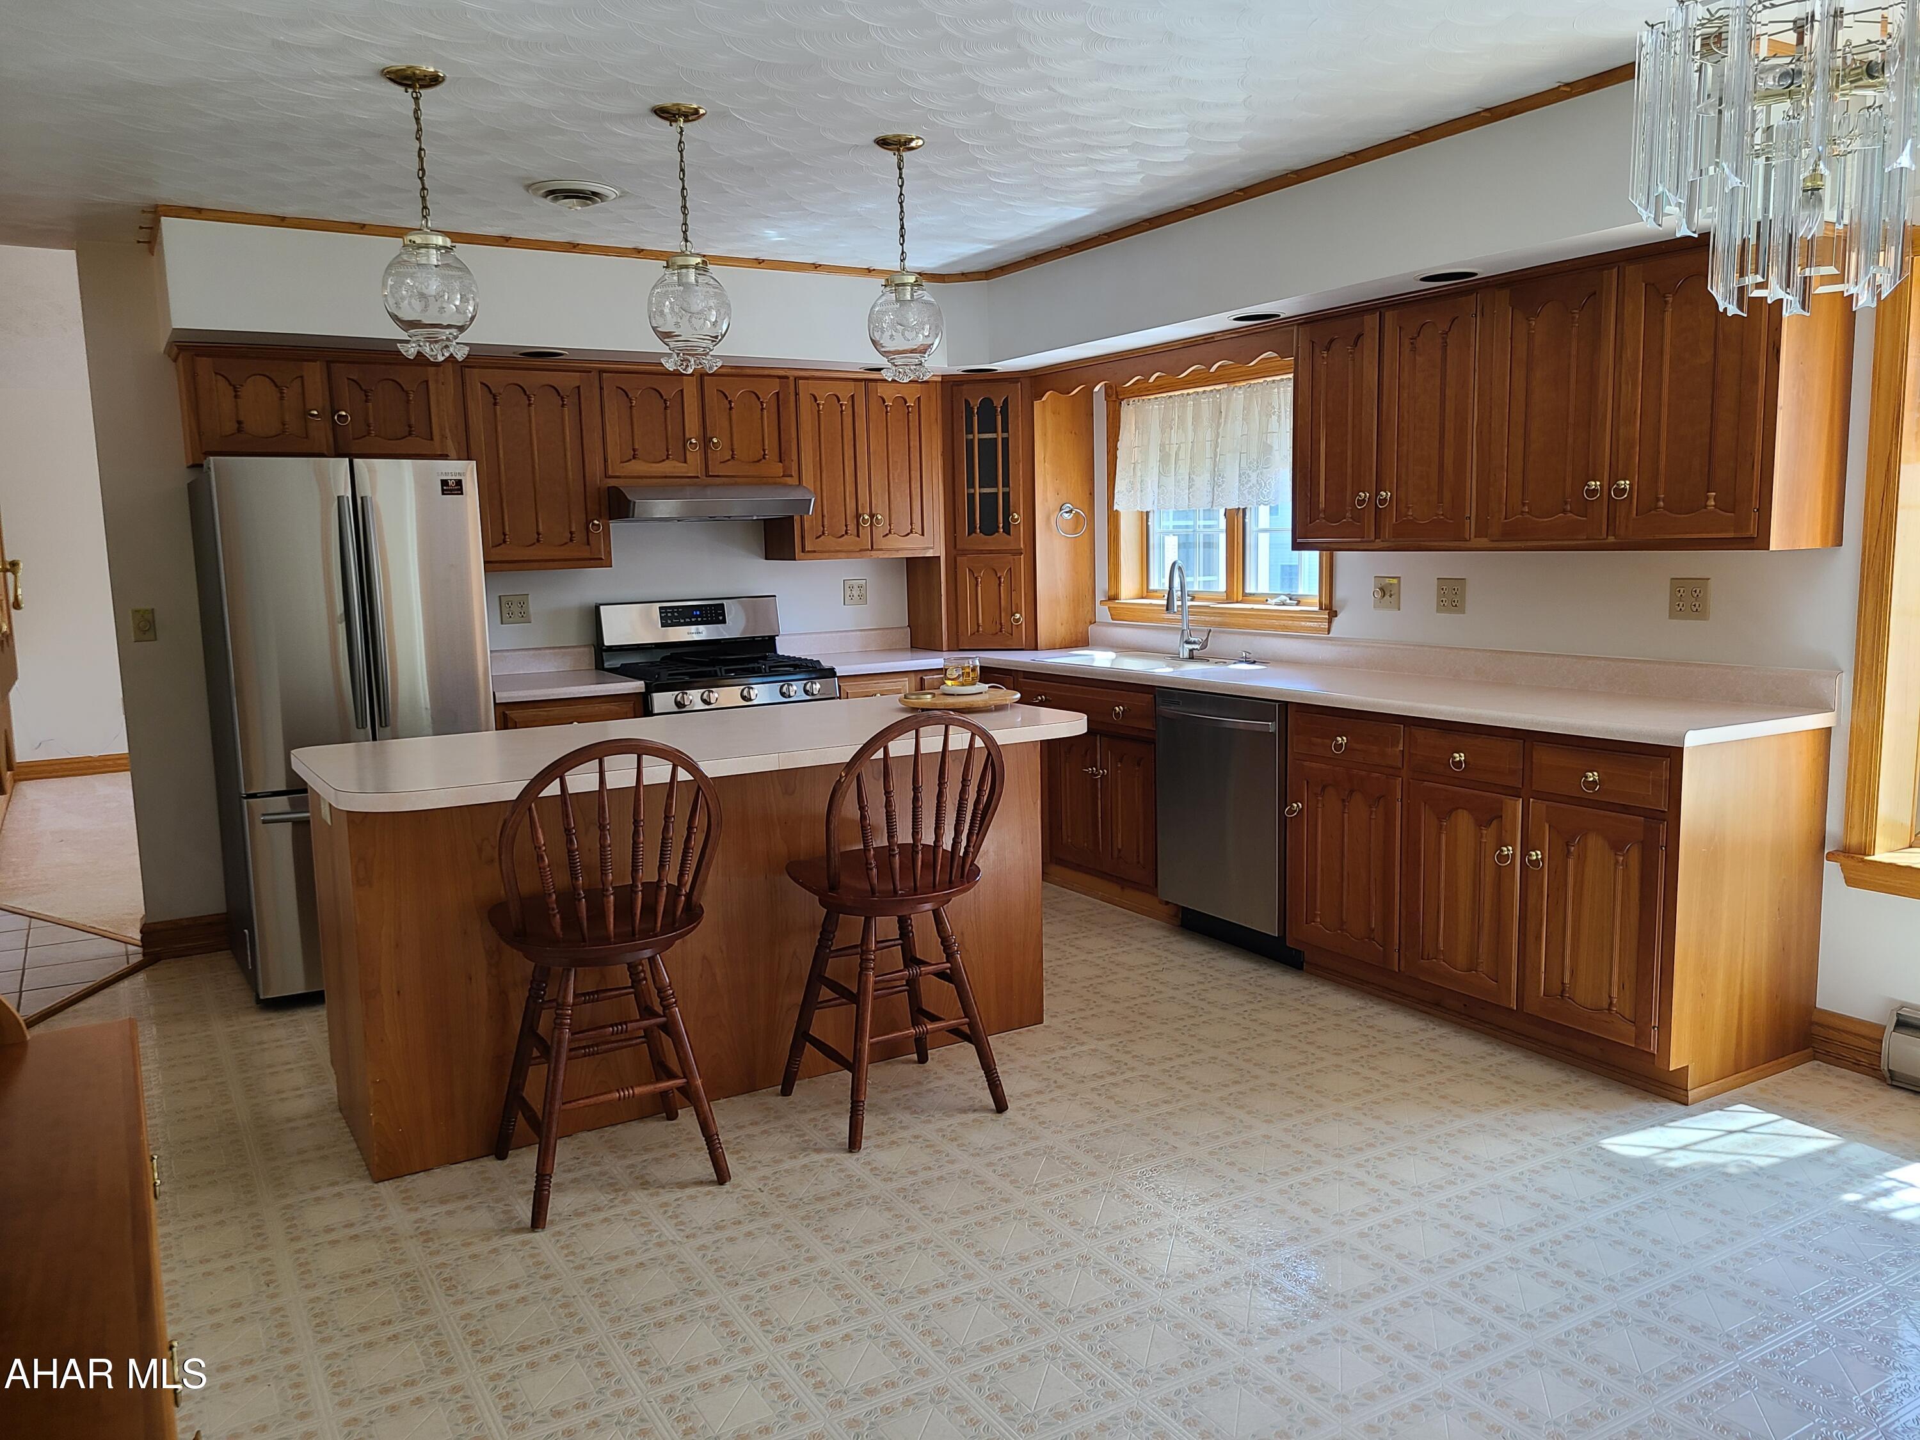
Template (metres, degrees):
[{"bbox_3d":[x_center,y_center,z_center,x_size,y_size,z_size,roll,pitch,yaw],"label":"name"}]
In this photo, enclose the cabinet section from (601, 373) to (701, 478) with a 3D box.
[{"bbox_3d":[-1.247,-1.123,5.578,0.366,0.384,0.344,-6,9,-30],"label":"cabinet section"}]

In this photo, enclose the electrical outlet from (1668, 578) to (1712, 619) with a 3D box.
[{"bbox_3d":[1.983,-0.329,3.920,0.012,0.116,0.118,-6,8,-30],"label":"electrical outlet"}]

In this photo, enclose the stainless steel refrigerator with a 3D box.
[{"bbox_3d":[-2.049,-0.007,4.863,0.775,1.692,0.820,-6,8,-33],"label":"stainless steel refrigerator"}]

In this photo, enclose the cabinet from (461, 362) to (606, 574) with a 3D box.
[{"bbox_3d":[-1.596,-0.928,5.338,0.485,0.737,0.335,-6,8,-30],"label":"cabinet"}]

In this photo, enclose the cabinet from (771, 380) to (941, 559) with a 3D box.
[{"bbox_3d":[-0.444,-1.041,6.006,0.668,0.737,0.335,-6,8,-30],"label":"cabinet"}]

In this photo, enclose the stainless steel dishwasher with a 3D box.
[{"bbox_3d":[1.110,0.293,4.960,0.622,0.800,0.623,-6,8,-30],"label":"stainless steel dishwasher"}]

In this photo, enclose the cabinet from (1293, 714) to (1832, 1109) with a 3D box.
[{"bbox_3d":[1.623,0.414,4.130,0.627,0.882,1.315,-6,8,-30],"label":"cabinet"}]

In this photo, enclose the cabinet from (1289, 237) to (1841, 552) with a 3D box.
[{"bbox_3d":[1.629,-0.867,4.134,0.322,0.751,1.617,-6,8,-30],"label":"cabinet"}]

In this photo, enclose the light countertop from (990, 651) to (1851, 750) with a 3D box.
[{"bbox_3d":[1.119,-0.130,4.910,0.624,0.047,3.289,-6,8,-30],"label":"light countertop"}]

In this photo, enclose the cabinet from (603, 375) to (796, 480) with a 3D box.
[{"bbox_3d":[-1.067,-1.143,5.668,0.770,0.434,0.331,-6,8,-30],"label":"cabinet"}]

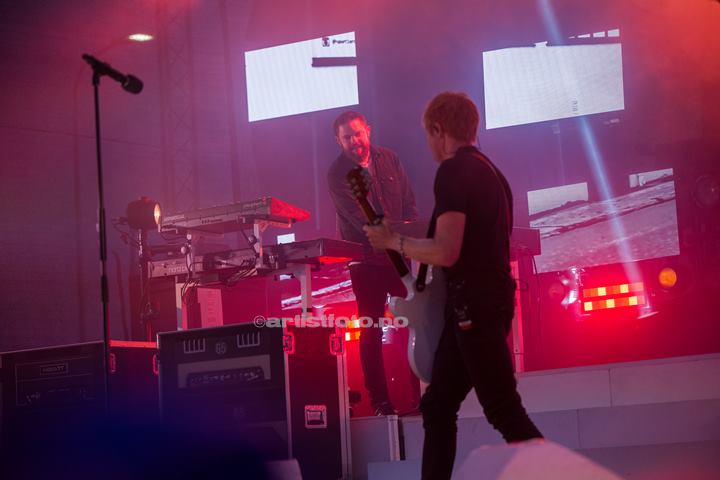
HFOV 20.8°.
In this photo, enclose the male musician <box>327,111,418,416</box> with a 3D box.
[{"bbox_3d":[0.074,0.134,10.700,0.520,1.680,0.440,-4,-8,10],"label":"male musician"}]

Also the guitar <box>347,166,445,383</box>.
[{"bbox_3d":[0.169,0.116,7.450,0.080,1.000,0.340,-11,23,46],"label":"guitar"}]

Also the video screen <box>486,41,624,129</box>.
[{"bbox_3d":[1.355,-1.104,13.635,1.031,0.556,0.090,-7,-9,26],"label":"video screen"}]

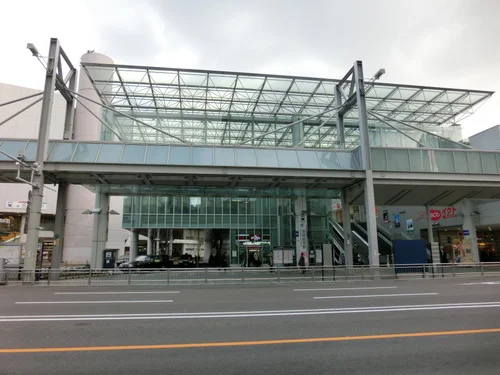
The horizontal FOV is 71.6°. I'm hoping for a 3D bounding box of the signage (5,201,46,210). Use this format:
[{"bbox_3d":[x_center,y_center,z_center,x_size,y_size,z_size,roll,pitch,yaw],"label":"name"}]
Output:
[{"bbox_3d":[-23.827,1.933,37.008,3.732,0.800,0.150,4,-12,-22],"label":"signage"}]

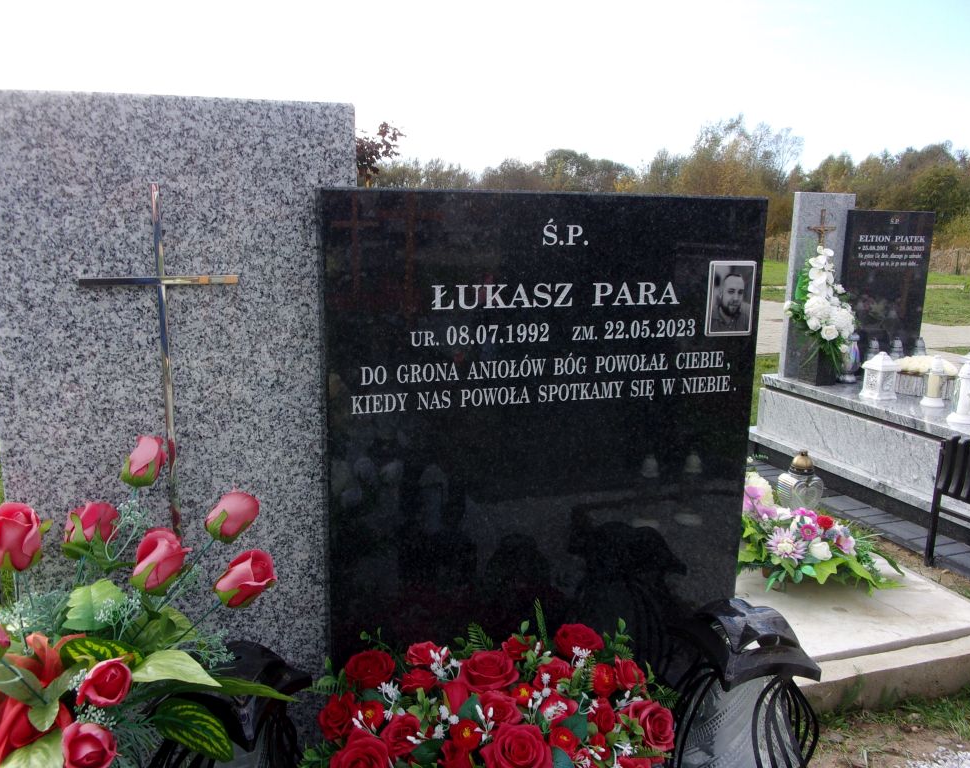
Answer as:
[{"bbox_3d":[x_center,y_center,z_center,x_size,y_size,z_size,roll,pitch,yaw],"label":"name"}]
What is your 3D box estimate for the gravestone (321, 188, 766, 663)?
[{"bbox_3d":[0.100,0.158,1.317,0.700,0.895,0.070,-3,12,-19],"label":"gravestone"}]

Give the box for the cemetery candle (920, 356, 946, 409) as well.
[{"bbox_3d":[2.255,-0.019,4.163,0.125,0.246,0.125,-3,12,-19],"label":"cemetery candle"}]

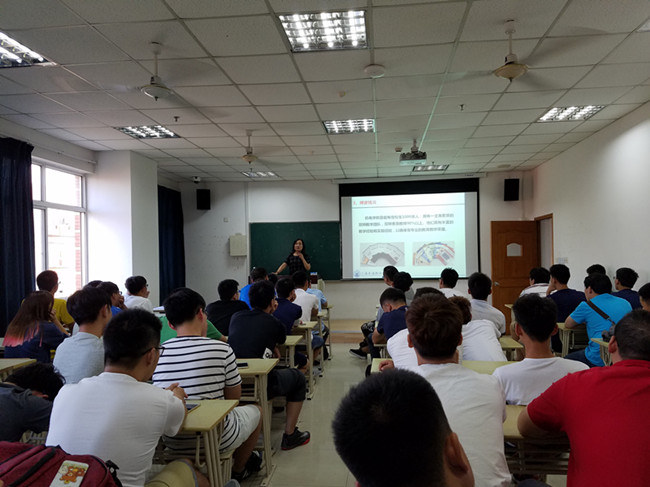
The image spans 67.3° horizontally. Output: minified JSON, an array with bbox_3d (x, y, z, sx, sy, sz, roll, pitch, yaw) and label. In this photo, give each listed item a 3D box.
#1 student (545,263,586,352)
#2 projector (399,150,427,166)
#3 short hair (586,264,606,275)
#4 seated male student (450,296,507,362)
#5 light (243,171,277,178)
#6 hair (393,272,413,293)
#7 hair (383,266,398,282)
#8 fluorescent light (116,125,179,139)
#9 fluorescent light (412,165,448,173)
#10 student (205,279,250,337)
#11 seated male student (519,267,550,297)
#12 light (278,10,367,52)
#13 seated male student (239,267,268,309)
[{"bbox_3d":[2.401,0.867,5.078,0.550,1.270,0.850,0,-2,-3],"label":"student"},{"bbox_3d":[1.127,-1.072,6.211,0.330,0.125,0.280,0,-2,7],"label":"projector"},{"bbox_3d":[3.467,0.396,6.232,0.185,0.200,0.215,0,-1,-23],"label":"short hair"},{"bbox_3d":[1.034,0.922,3.427,0.500,1.080,0.850,0,-2,-1],"label":"seated male student"},{"bbox_3d":[-1.171,-1.281,8.928,0.603,0.080,0.603,-1,-2,7],"label":"light"},{"bbox_3d":[0.824,0.400,5.149,0.200,0.200,0.210,0,-2,-1],"label":"hair"},{"bbox_3d":[0.785,0.369,5.721,0.175,0.200,0.205,0,-1,-23],"label":"hair"},{"bbox_3d":[-2.091,-1.349,5.917,0.590,0.080,0.590,-1,-1,7],"label":"fluorescent light"},{"bbox_3d":[1.869,-1.347,8.568,0.603,0.080,0.603,-1,-2,7],"label":"fluorescent light"},{"bbox_3d":[-0.947,0.965,4.940,0.530,1.244,0.755,-1,-2,13],"label":"student"},{"bbox_3d":[2.508,0.911,5.970,0.520,1.230,0.850,0,-2,-3],"label":"seated male student"},{"bbox_3d":[0.013,-1.440,3.255,0.590,0.080,0.590,-1,-1,7],"label":"light"},{"bbox_3d":[-0.738,0.973,5.938,0.500,1.330,0.720,-1,-1,15],"label":"seated male student"}]

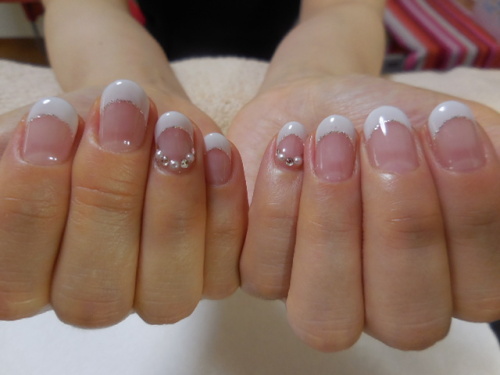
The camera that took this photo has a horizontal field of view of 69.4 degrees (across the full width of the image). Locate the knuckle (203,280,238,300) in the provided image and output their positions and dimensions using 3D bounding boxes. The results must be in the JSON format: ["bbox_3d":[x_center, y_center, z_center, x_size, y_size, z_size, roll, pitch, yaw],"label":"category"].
[{"bbox_3d":[-0.008,0.028,0.100,0.010,0.006,0.008,1,6,6],"label":"knuckle"}]

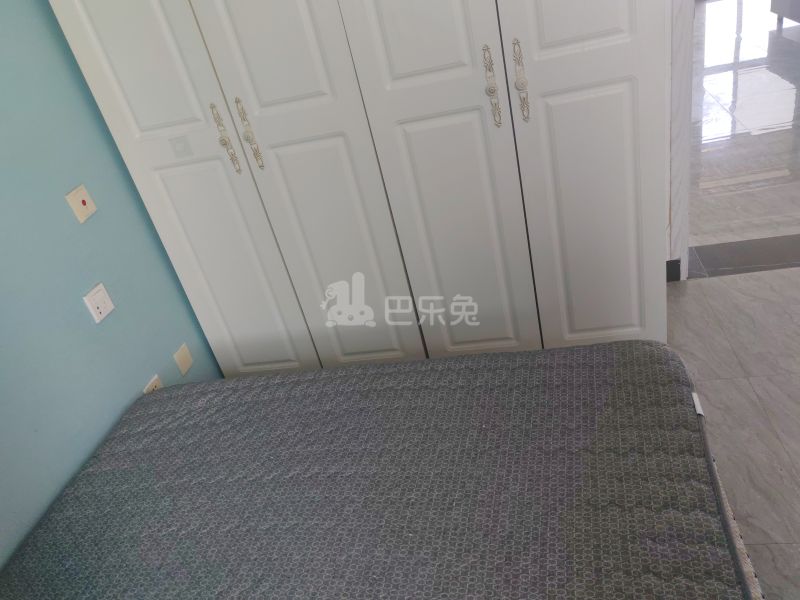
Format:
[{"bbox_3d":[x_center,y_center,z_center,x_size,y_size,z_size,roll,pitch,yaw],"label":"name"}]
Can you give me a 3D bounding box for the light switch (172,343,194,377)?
[{"bbox_3d":[-0.764,0.209,2.211,0.010,0.086,0.086,-7,31,14],"label":"light switch"}]

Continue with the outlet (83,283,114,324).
[{"bbox_3d":[-0.881,0.008,1.831,0.010,0.086,0.086,-7,31,14],"label":"outlet"}]

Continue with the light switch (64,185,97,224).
[{"bbox_3d":[-0.920,-0.280,1.807,0.010,0.086,0.086,-7,31,14],"label":"light switch"}]

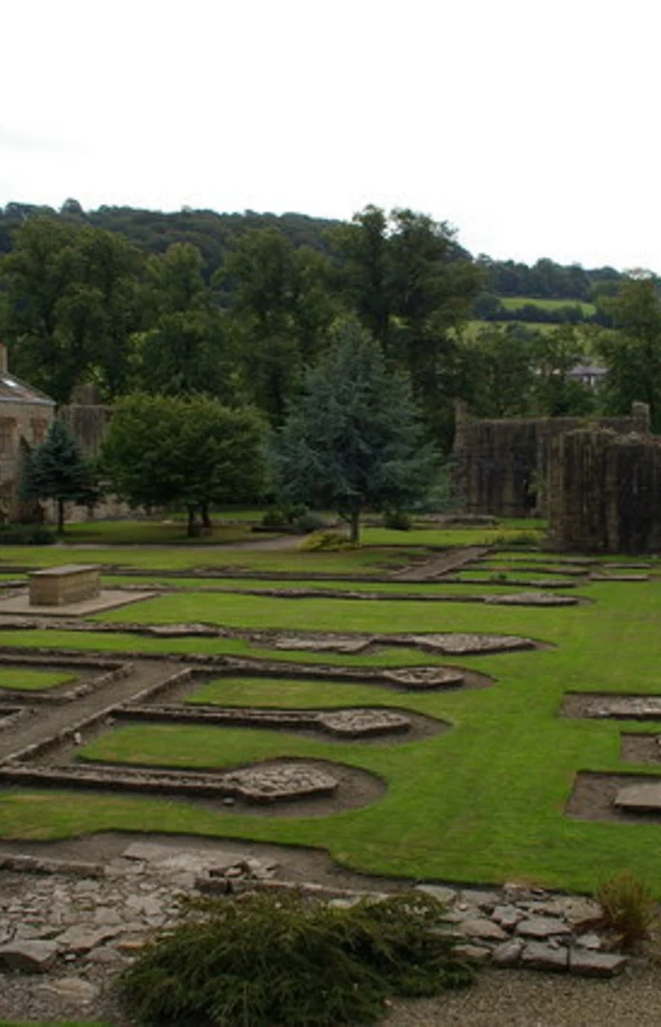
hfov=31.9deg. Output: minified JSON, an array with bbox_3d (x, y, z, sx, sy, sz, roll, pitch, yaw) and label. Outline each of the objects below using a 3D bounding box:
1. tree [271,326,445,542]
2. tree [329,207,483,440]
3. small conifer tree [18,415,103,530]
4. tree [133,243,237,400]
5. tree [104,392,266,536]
[{"bbox_3d":[1.200,-4.020,59.000,8.730,10.860,8.550,-1,4,0],"label":"tree"},{"bbox_3d":[6.290,-13.020,98.180,12.940,25.670,12.300,-1,4,0],"label":"tree"},{"bbox_3d":[-15.820,-2.220,67.520,4.630,6.580,4.630,-1,4,0],"label":"small conifer tree"},{"bbox_3d":[-13.570,-12.430,105.230,9.740,24.070,9.740,-1,4,0],"label":"tree"},{"bbox_3d":[-8.110,-2.660,63.410,8.970,7.800,8.520,-1,4,0],"label":"tree"}]

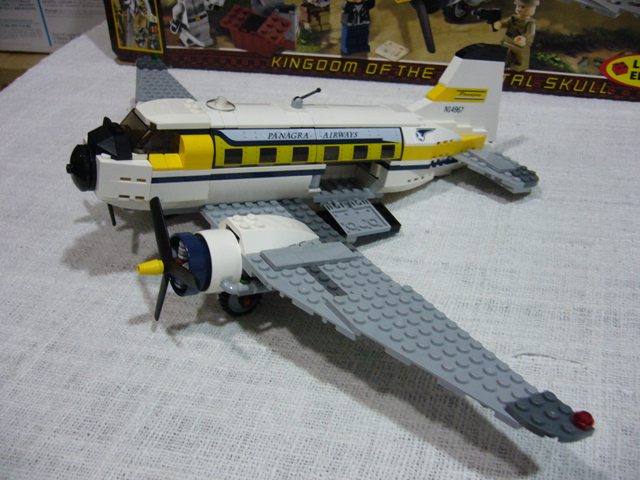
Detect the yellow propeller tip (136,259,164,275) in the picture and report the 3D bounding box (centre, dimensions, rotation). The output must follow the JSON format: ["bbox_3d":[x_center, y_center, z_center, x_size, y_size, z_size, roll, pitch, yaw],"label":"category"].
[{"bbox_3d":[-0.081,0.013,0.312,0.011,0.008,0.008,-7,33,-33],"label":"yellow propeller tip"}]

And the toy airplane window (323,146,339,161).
[{"bbox_3d":[0.007,-0.051,0.378,0.011,0.008,0.003,-7,20,-33],"label":"toy airplane window"}]

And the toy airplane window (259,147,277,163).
[{"bbox_3d":[-0.029,-0.047,0.355,0.011,0.008,0.003,-7,20,-33],"label":"toy airplane window"}]

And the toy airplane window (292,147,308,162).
[{"bbox_3d":[-0.011,-0.049,0.367,0.011,0.008,0.003,-7,20,-33],"label":"toy airplane window"}]

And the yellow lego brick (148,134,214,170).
[{"bbox_3d":[-0.072,-0.046,0.333,0.032,0.017,0.016,-7,28,-33],"label":"yellow lego brick"}]

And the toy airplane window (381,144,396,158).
[{"bbox_3d":[0.042,-0.055,0.401,0.011,0.008,0.003,-7,20,-33],"label":"toy airplane window"}]

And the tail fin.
[{"bbox_3d":[0.097,-0.102,0.455,0.091,0.070,0.009,-7,21,-33],"label":"tail fin"}]

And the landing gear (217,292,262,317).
[{"bbox_3d":[-0.043,0.031,0.353,0.019,0.019,0.010,-17,34,-27],"label":"landing gear"}]

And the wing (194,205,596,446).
[{"bbox_3d":[0.017,0.029,0.297,0.072,0.014,0.210,-7,31,-33],"label":"wing"}]

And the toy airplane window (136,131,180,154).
[{"bbox_3d":[-0.081,-0.049,0.323,0.022,0.013,0.006,-7,23,-33],"label":"toy airplane window"}]

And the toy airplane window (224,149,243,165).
[{"bbox_3d":[-0.046,-0.045,0.344,0.011,0.008,0.003,-7,20,-33],"label":"toy airplane window"}]

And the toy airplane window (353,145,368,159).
[{"bbox_3d":[0.024,-0.053,0.390,0.011,0.008,0.003,-7,20,-33],"label":"toy airplane window"}]

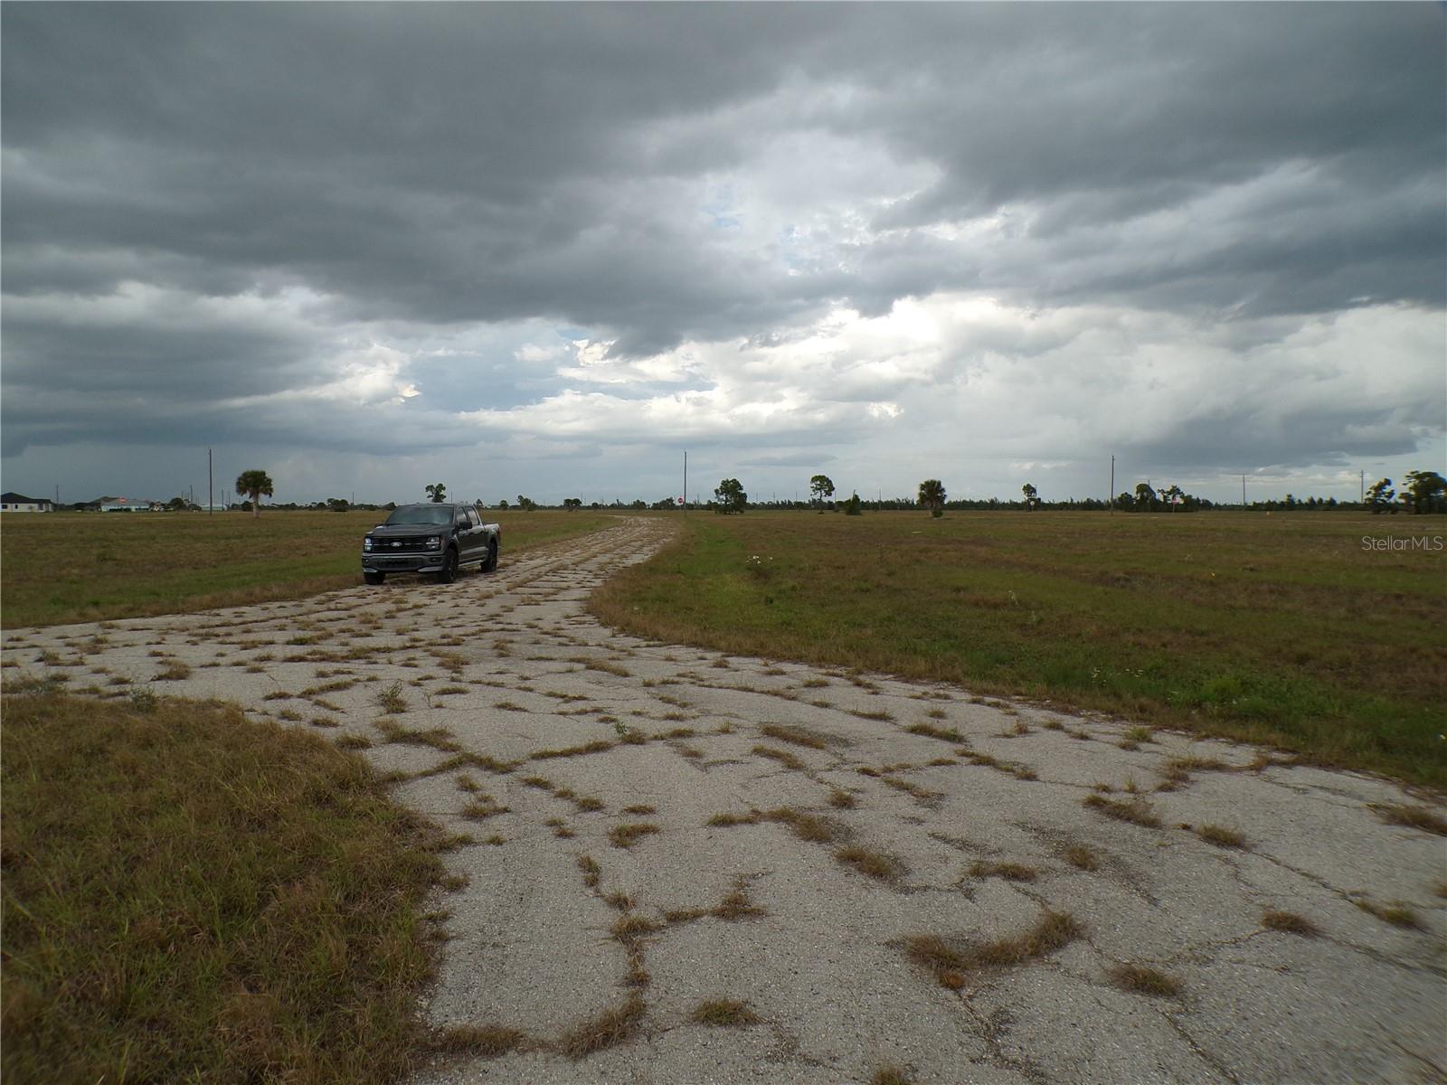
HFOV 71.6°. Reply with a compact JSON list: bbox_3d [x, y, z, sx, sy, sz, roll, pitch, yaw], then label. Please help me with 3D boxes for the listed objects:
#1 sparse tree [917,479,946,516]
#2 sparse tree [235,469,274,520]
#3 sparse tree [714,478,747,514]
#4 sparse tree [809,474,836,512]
[{"bbox_3d":[25.240,-5.260,121.000,3.370,4.530,3.270,0,2,0],"label":"sparse tree"},{"bbox_3d":[-52.760,-5.370,113.000,4.160,5.440,4.040,0,2,0],"label":"sparse tree"},{"bbox_3d":[1.160,-6.960,153.000,4.910,5.460,4.770,0,2,0],"label":"sparse tree"},{"bbox_3d":[16.210,-7.790,163.000,4.060,6.280,3.940,0,2,0],"label":"sparse tree"}]

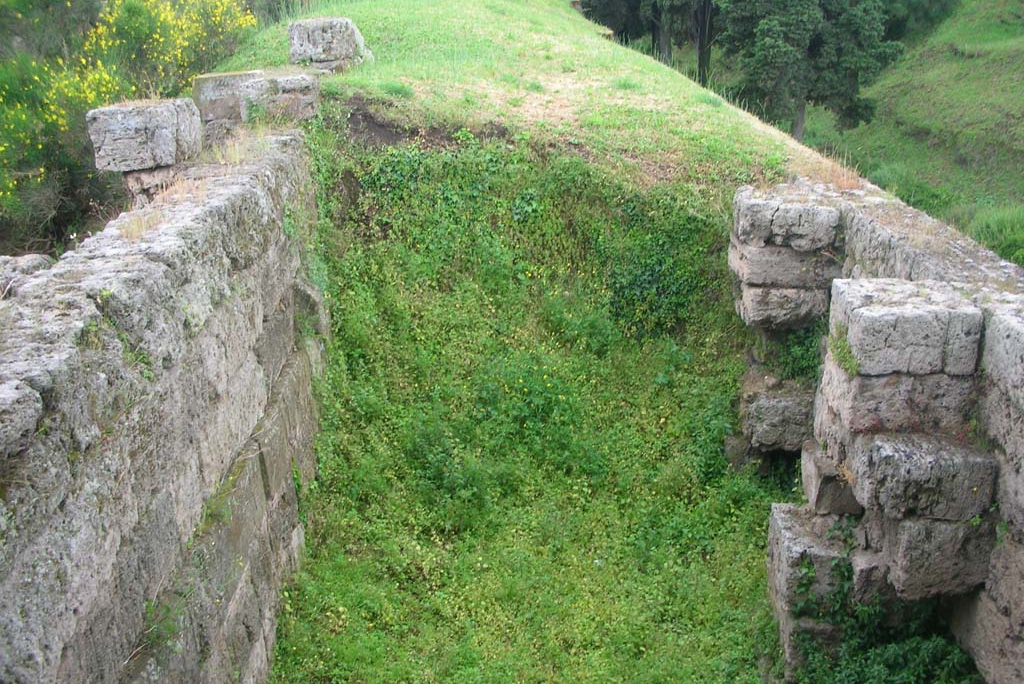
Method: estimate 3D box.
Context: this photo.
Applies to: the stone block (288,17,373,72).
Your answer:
[{"bbox_3d":[-2.100,-3.470,12.050,0.780,0.520,0.720,-2,19,2],"label":"stone block"}]

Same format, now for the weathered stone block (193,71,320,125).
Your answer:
[{"bbox_3d":[-2.810,-2.730,11.480,1.310,0.460,0.750,-6,19,-9],"label":"weathered stone block"}]

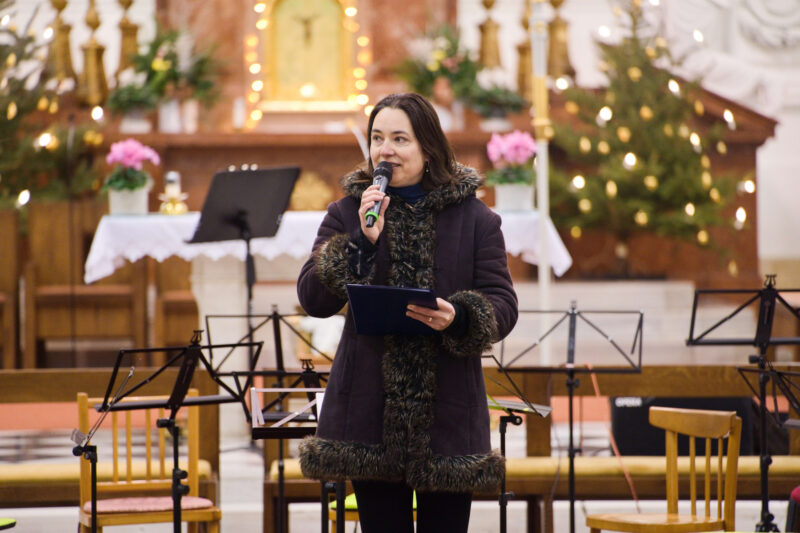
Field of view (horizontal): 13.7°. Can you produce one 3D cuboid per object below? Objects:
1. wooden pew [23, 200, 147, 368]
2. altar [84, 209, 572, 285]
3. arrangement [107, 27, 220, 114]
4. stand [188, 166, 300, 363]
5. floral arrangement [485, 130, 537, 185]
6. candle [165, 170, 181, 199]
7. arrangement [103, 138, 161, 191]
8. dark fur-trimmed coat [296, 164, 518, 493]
[{"bbox_3d":[-1.715,0.120,18.200,0.660,0.970,0.580,0,2,-3],"label":"wooden pew"},{"bbox_3d":[-0.318,-0.088,14.600,2.080,0.290,0.850,0,2,-3],"label":"altar"},{"bbox_3d":[-1.561,-1.294,22.000,0.750,0.580,0.500,0,2,0],"label":"arrangement"},{"bbox_3d":[-0.645,0.172,14.000,0.500,1.190,0.480,-2,2,-41],"label":"stand"},{"bbox_3d":[0.482,-0.476,14.550,0.227,0.235,0.225,0,2,0],"label":"floral arrangement"},{"bbox_3d":[-0.990,-0.357,14.500,0.067,0.122,0.067,0,2,0],"label":"candle"},{"bbox_3d":[-1.168,-0.444,14.500,0.250,0.226,0.240,0,2,0],"label":"arrangement"},{"bbox_3d":[0.020,0.162,8.700,0.575,0.850,0.400,0,2,5],"label":"dark fur-trimmed coat"}]

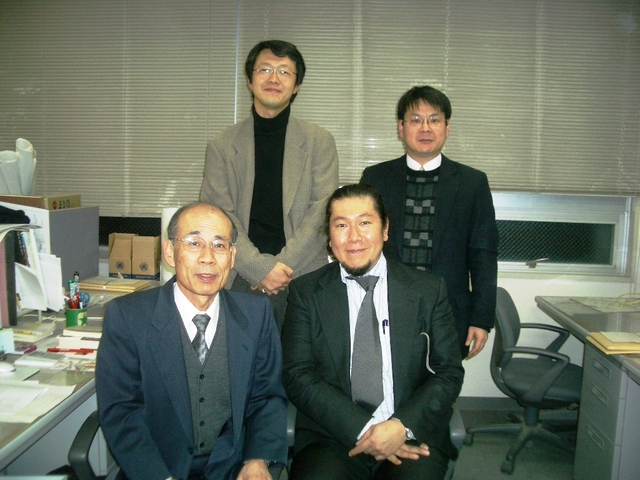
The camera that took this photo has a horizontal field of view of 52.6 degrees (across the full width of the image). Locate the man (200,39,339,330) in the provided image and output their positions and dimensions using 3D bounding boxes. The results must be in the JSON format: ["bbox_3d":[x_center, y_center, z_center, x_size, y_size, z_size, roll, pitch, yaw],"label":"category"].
[{"bbox_3d":[-0.195,0.170,2.430,0.500,1.760,0.340,2,6,-2],"label":"man"}]

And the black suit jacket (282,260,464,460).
[{"bbox_3d":[0.150,0.359,1.830,0.520,0.570,0.380,2,6,3],"label":"black suit jacket"}]

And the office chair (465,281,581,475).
[{"bbox_3d":[1.020,0.630,3.090,0.600,0.780,0.590,4,7,24],"label":"office chair"}]

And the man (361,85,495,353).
[{"bbox_3d":[0.385,0.248,2.430,0.500,1.640,0.320,2,6,6],"label":"man"}]

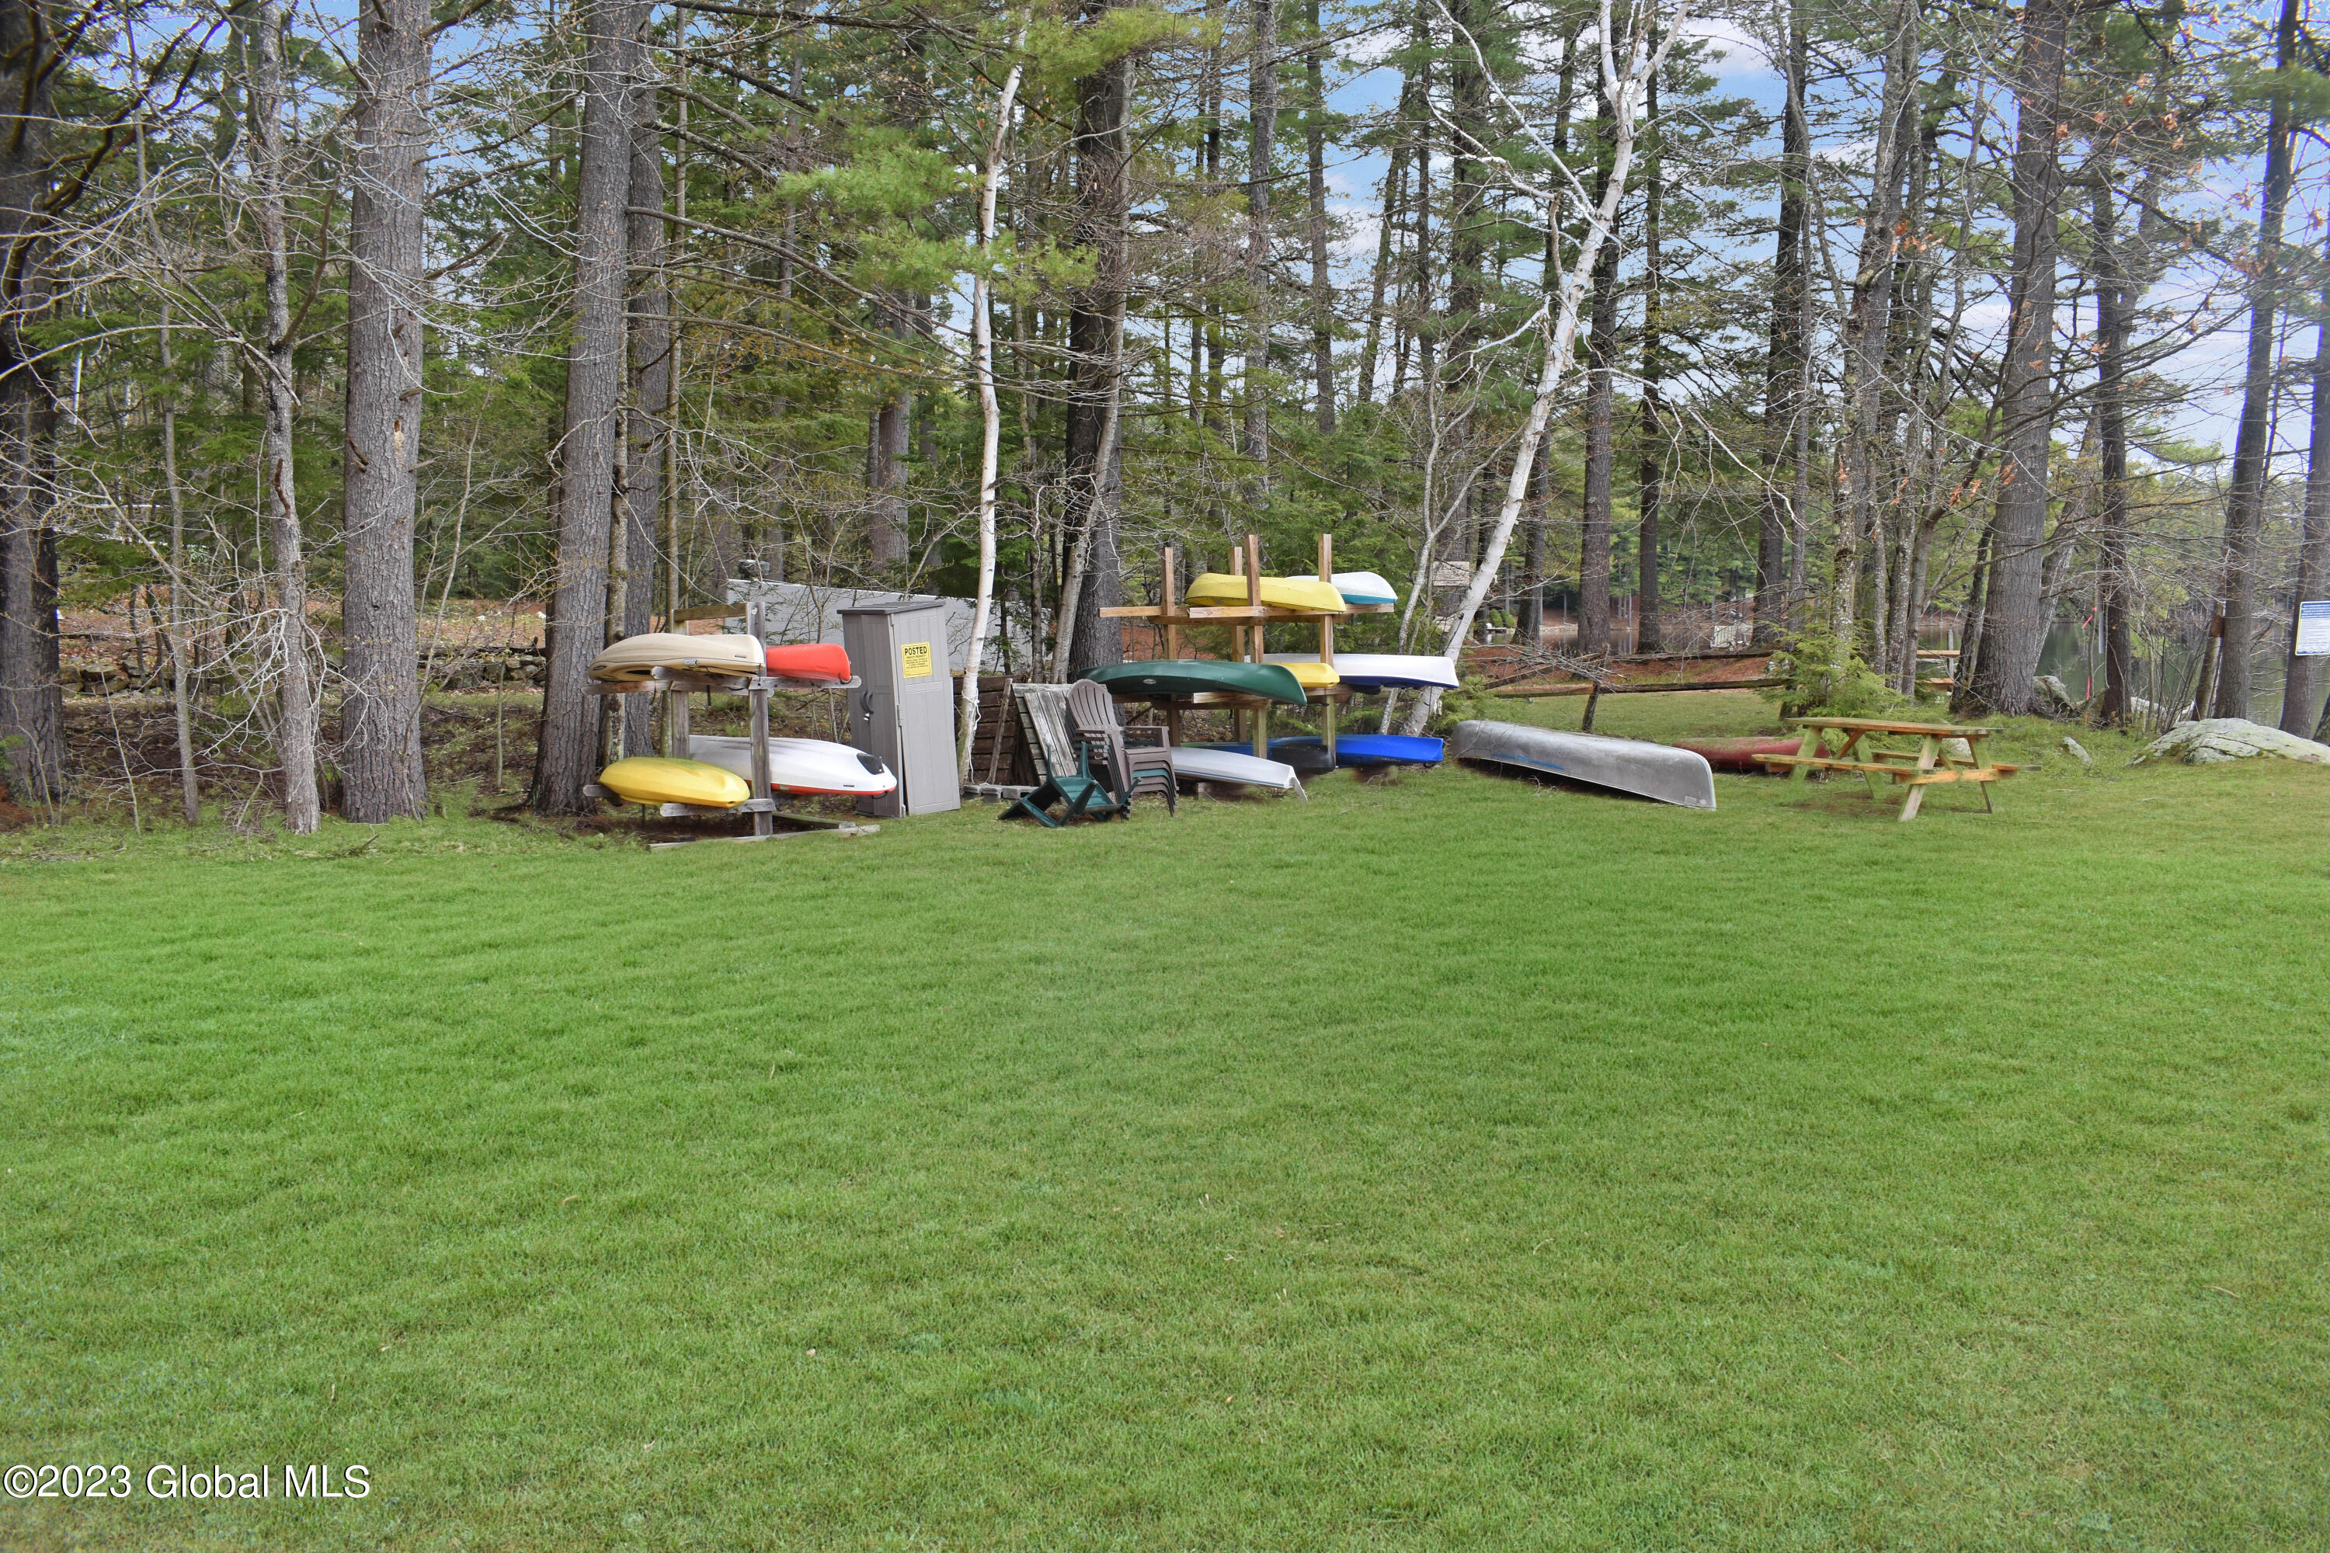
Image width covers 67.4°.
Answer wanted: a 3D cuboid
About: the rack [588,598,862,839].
[{"bbox_3d":[-3.783,-0.562,14.818,1.750,1.860,2.150,-3,7,-32],"label":"rack"}]

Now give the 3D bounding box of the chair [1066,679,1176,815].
[{"bbox_3d":[-0.380,-0.281,15.445,0.750,1.150,0.850,-5,8,-43],"label":"chair"}]

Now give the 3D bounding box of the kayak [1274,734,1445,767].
[{"bbox_3d":[2.066,-0.297,19.027,0.700,0.340,3.100,-3,6,-27],"label":"kayak"}]

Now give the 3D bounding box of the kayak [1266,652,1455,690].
[{"bbox_3d":[2.118,-1.163,18.943,0.720,0.360,3.300,-3,6,-27],"label":"kayak"}]

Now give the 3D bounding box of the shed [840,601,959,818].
[{"bbox_3d":[-2.330,-0.605,15.363,0.660,1.820,0.780,-5,8,-43],"label":"shed"}]

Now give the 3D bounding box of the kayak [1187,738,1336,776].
[{"bbox_3d":[0.997,-0.252,19.083,0.700,0.360,3.000,-3,6,-27],"label":"kayak"}]

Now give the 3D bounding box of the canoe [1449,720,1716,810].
[{"bbox_3d":[4.184,-0.163,18.162,0.900,0.480,4.800,-2,6,-17],"label":"canoe"}]

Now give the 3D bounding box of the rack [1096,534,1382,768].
[{"bbox_3d":[0.864,-1.352,19.338,2.450,2.450,2.200,-3,6,-27],"label":"rack"}]

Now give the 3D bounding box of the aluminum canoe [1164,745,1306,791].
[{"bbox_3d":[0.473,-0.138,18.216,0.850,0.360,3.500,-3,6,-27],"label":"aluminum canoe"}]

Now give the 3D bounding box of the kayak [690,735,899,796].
[{"bbox_3d":[-3.115,-0.114,14.552,0.800,0.380,3.600,-3,7,-32],"label":"kayak"}]

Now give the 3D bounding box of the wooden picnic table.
[{"bbox_3d":[6.720,-0.085,16.217,1.470,0.770,1.830,-3,6,-29],"label":"wooden picnic table"}]

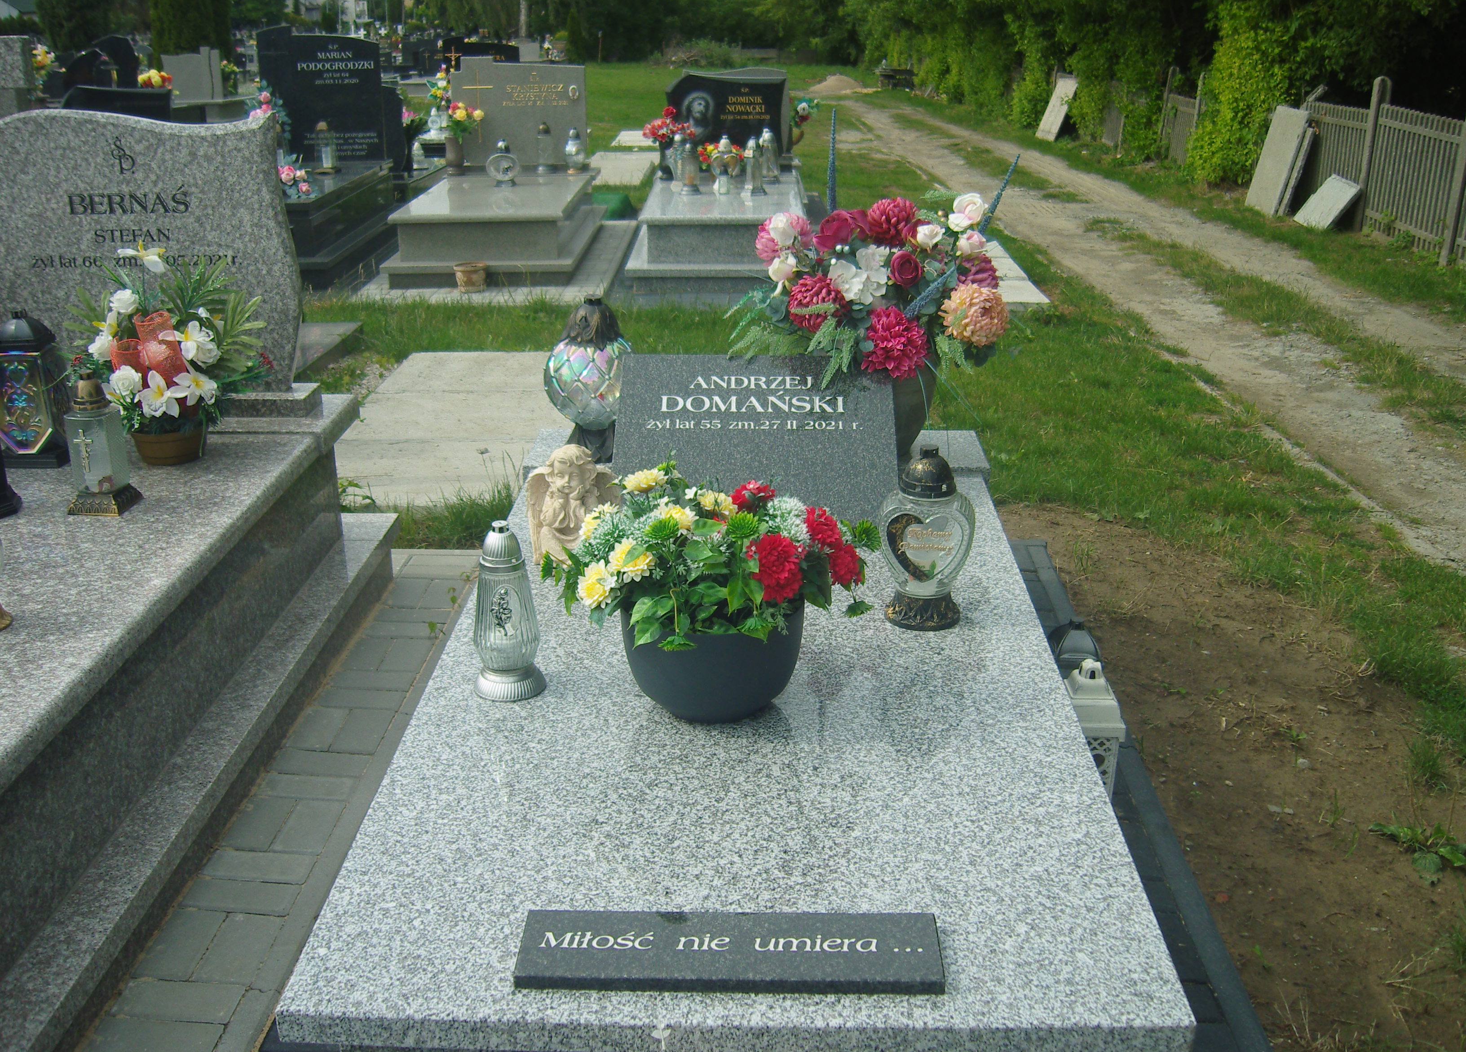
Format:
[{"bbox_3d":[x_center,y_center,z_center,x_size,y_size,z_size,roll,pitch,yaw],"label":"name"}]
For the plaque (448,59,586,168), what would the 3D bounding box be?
[{"bbox_3d":[-1.458,-2.814,9.799,0.909,0.707,0.090,1,20,2],"label":"plaque"}]

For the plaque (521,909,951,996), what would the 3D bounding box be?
[{"bbox_3d":[-0.003,0.523,1.772,0.512,0.020,0.126,0,22,2],"label":"plaque"}]

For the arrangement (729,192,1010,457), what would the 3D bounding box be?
[{"bbox_3d":[0.309,-0.463,3.267,0.610,0.600,0.500,2,20,6],"label":"arrangement"}]

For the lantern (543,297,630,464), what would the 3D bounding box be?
[{"bbox_3d":[-0.331,-0.343,3.326,0.215,0.366,0.215,-2,20,-5],"label":"lantern"}]

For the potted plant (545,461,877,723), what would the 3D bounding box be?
[{"bbox_3d":[-0.035,0.097,2.223,0.500,0.385,0.440,-1,20,-1],"label":"potted plant"}]

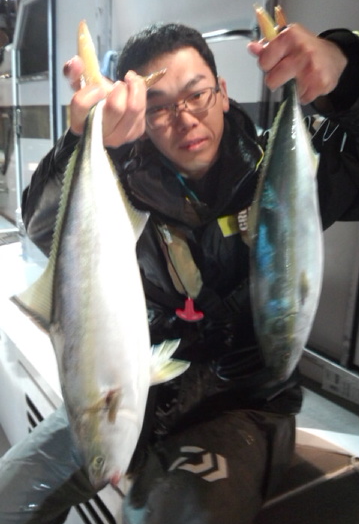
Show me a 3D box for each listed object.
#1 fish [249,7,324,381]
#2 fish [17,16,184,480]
[{"bbox_3d":[0.143,-0.076,0.635,0.115,0.500,0.080,-3,8,-12],"label":"fish"},{"bbox_3d":[-0.097,0.008,0.585,0.205,0.570,0.095,2,7,10],"label":"fish"}]

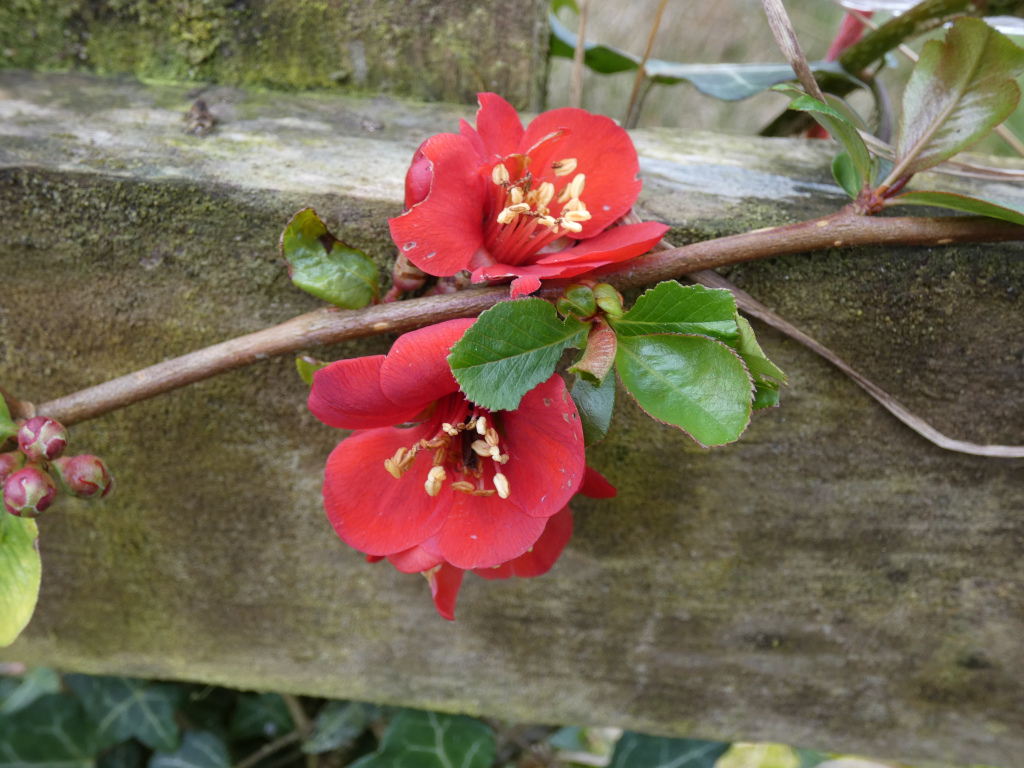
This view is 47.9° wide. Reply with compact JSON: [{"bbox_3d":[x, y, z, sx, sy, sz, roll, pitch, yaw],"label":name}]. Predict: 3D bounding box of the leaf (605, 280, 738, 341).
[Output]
[{"bbox_3d":[0.028,-0.012,0.197,0.022,0.011,0.008,3,-9,-2],"label":"leaf"}]

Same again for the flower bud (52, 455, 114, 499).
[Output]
[{"bbox_3d":[-0.082,0.018,0.220,0.011,0.008,0.008,31,2,27],"label":"flower bud"}]

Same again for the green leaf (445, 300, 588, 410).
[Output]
[{"bbox_3d":[0.001,-0.005,0.176,0.022,0.006,0.015,-18,72,0],"label":"green leaf"}]

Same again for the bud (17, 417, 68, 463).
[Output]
[{"bbox_3d":[-0.078,0.009,0.191,0.008,0.008,0.009,1,17,-6],"label":"bud"}]

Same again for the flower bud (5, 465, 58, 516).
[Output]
[{"bbox_3d":[-0.091,0.020,0.219,0.010,0.010,0.011,3,31,5],"label":"flower bud"}]

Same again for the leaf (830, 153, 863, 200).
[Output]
[{"bbox_3d":[0.056,-0.035,0.192,0.006,0.009,0.004,-7,19,18],"label":"leaf"}]

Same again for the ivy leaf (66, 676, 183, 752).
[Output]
[{"bbox_3d":[-0.107,0.092,0.320,0.033,0.012,0.025,6,57,4],"label":"ivy leaf"}]

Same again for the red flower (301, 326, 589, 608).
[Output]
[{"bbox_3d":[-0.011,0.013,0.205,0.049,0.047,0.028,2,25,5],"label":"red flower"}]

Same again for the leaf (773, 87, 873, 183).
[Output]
[{"bbox_3d":[0.053,-0.042,0.195,0.022,0.011,0.010,47,19,10],"label":"leaf"}]

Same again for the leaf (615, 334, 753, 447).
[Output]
[{"bbox_3d":[0.029,0.001,0.196,0.026,0.018,0.007,35,-7,4],"label":"leaf"}]

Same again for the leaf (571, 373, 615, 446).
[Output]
[{"bbox_3d":[0.013,0.003,0.187,0.009,0.005,0.015,4,72,-5],"label":"leaf"}]

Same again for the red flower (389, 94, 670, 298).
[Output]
[{"bbox_3d":[0.003,-0.030,0.185,0.042,0.025,0.031,-6,55,-19],"label":"red flower"}]

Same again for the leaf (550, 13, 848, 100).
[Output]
[{"bbox_3d":[0.046,-0.081,0.285,0.074,0.020,0.040,-1,18,-3],"label":"leaf"}]

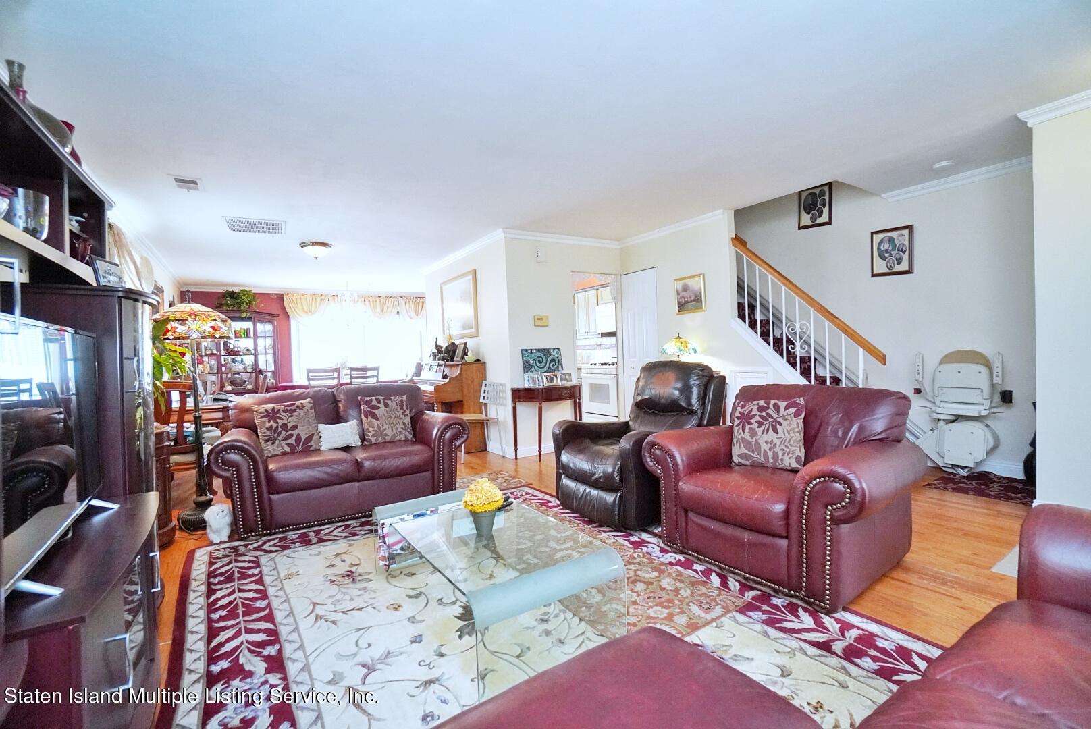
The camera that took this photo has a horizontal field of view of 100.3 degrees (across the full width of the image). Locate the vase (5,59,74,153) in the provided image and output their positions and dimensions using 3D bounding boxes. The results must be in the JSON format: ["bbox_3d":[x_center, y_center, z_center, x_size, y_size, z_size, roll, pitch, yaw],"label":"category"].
[{"bbox_3d":[-1.828,-0.902,1.583,0.235,0.285,0.235,-4,2,-33],"label":"vase"}]

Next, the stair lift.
[{"bbox_3d":[3.339,0.387,3.649,0.380,0.990,0.570,-4,2,-33],"label":"stair lift"}]

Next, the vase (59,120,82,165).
[{"bbox_3d":[-1.953,-0.849,1.835,0.115,0.250,0.115,-3,2,-32],"label":"vase"}]

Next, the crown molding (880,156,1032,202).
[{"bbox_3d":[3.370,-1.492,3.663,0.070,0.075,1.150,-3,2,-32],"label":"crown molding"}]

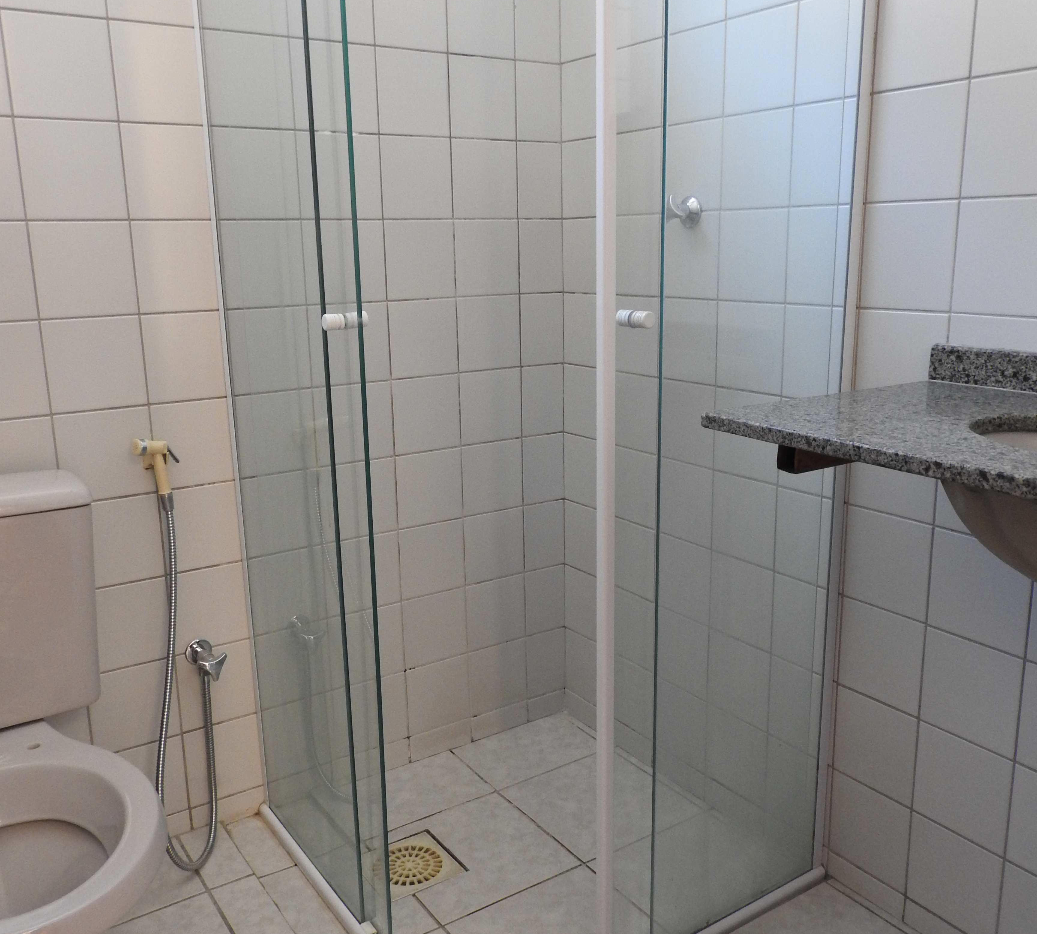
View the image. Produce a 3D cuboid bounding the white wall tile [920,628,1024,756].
[{"bbox_3d":[0.675,0.334,1.430,0.010,0.156,0.154,-9,15,-32],"label":"white wall tile"}]

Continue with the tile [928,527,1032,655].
[{"bbox_3d":[0.668,0.178,1.385,0.010,0.154,0.152,-10,16,-32],"label":"tile"}]

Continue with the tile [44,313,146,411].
[{"bbox_3d":[-0.718,-0.175,1.630,0.153,0.154,0.009,-9,15,-32],"label":"tile"}]

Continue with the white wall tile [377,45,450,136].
[{"bbox_3d":[-0.203,-0.720,1.850,0.152,0.154,0.009,-9,15,-32],"label":"white wall tile"}]

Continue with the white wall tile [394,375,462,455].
[{"bbox_3d":[-0.189,-0.107,1.970,0.152,0.152,0.010,-9,15,-32],"label":"white wall tile"}]

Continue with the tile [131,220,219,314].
[{"bbox_3d":[-0.584,-0.345,1.653,0.152,0.152,0.010,-9,15,-32],"label":"tile"}]

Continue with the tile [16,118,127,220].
[{"bbox_3d":[-0.712,-0.474,1.533,0.151,0.152,0.010,-9,15,-32],"label":"tile"}]

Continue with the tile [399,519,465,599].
[{"bbox_3d":[-0.185,0.198,2.063,0.152,0.154,0.009,-9,15,-32],"label":"tile"}]

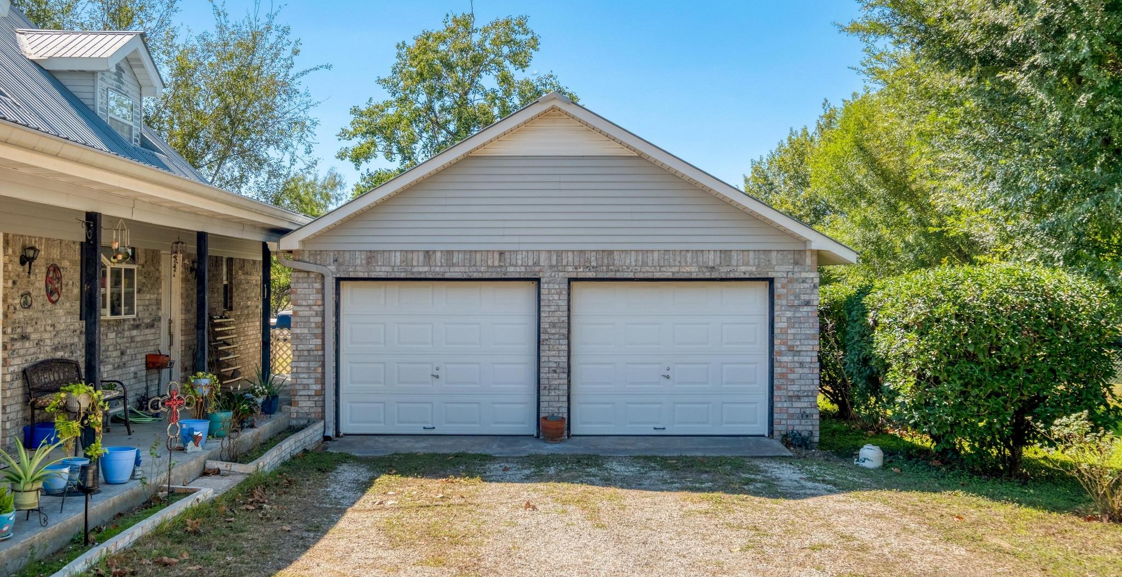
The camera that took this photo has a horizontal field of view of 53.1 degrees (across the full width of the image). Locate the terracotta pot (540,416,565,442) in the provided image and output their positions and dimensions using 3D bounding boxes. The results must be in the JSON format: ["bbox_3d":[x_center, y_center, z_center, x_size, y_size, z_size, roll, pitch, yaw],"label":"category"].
[{"bbox_3d":[-0.110,1.872,14.900,0.330,0.320,0.330,0,0,-1],"label":"terracotta pot"}]

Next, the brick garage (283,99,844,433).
[{"bbox_3d":[0.060,-0.245,18.600,7.600,4.660,7.800,0,0,-1],"label":"brick garage"}]

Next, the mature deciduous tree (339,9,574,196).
[{"bbox_3d":[-2.700,-2.540,29.000,6.200,9.400,6.000,0,0,-1],"label":"mature deciduous tree"}]

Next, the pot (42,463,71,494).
[{"bbox_3d":[-3.940,1.488,8.750,0.225,0.200,0.225,0,0,-1],"label":"pot"}]

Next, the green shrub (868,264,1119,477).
[{"bbox_3d":[5.050,0.957,13.100,2.850,2.420,2.600,0,0,-1],"label":"green shrub"}]

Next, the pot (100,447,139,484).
[{"bbox_3d":[-3.867,1.554,9.820,0.330,0.295,0.330,0,0,-1],"label":"pot"}]

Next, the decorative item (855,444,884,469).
[{"bbox_3d":[3.710,2.020,13.500,0.350,0.290,0.300,0,0,-1],"label":"decorative item"}]

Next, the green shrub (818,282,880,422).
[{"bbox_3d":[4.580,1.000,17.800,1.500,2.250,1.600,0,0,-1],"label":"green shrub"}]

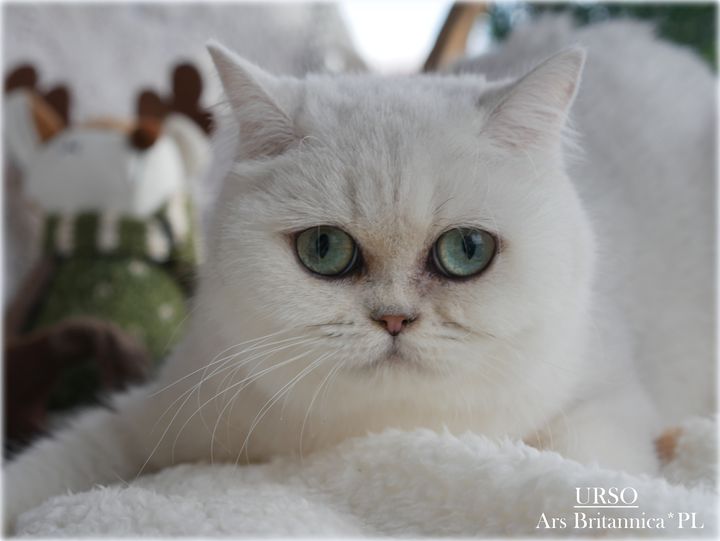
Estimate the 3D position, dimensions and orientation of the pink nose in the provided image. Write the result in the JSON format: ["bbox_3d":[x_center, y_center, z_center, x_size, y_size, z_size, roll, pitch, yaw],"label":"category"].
[{"bbox_3d":[0.011,0.017,0.592,0.013,0.007,0.009,1,2,1],"label":"pink nose"}]

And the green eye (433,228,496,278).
[{"bbox_3d":[0.034,-0.005,0.607,0.021,0.016,0.013,1,2,-3],"label":"green eye"}]

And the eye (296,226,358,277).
[{"bbox_3d":[-0.011,-0.006,0.607,0.020,0.016,0.013,1,2,5],"label":"eye"}]

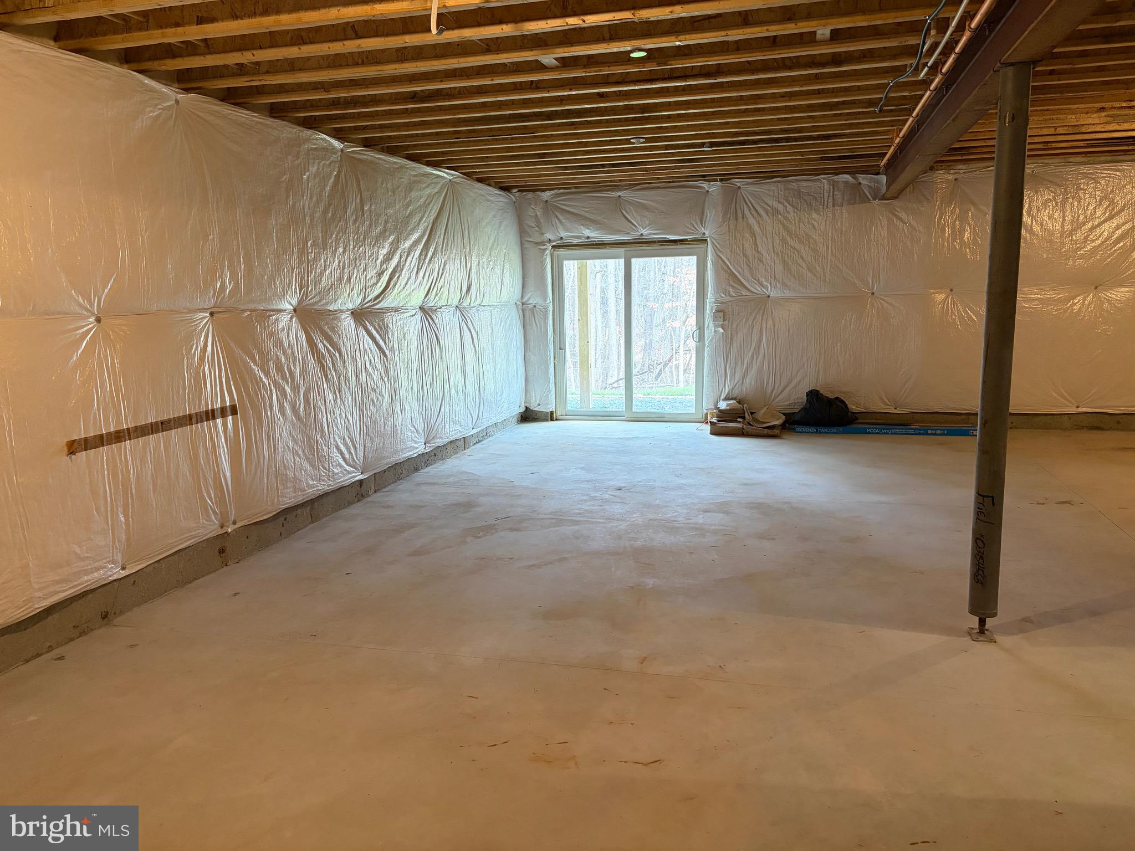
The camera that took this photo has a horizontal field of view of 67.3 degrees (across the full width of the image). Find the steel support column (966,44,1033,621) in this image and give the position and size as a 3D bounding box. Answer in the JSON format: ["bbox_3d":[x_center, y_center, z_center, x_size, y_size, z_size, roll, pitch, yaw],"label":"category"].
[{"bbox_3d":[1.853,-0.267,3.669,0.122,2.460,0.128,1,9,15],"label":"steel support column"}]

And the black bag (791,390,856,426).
[{"bbox_3d":[2.830,-0.201,9.364,0.690,0.390,0.380,1,9,15],"label":"black bag"}]

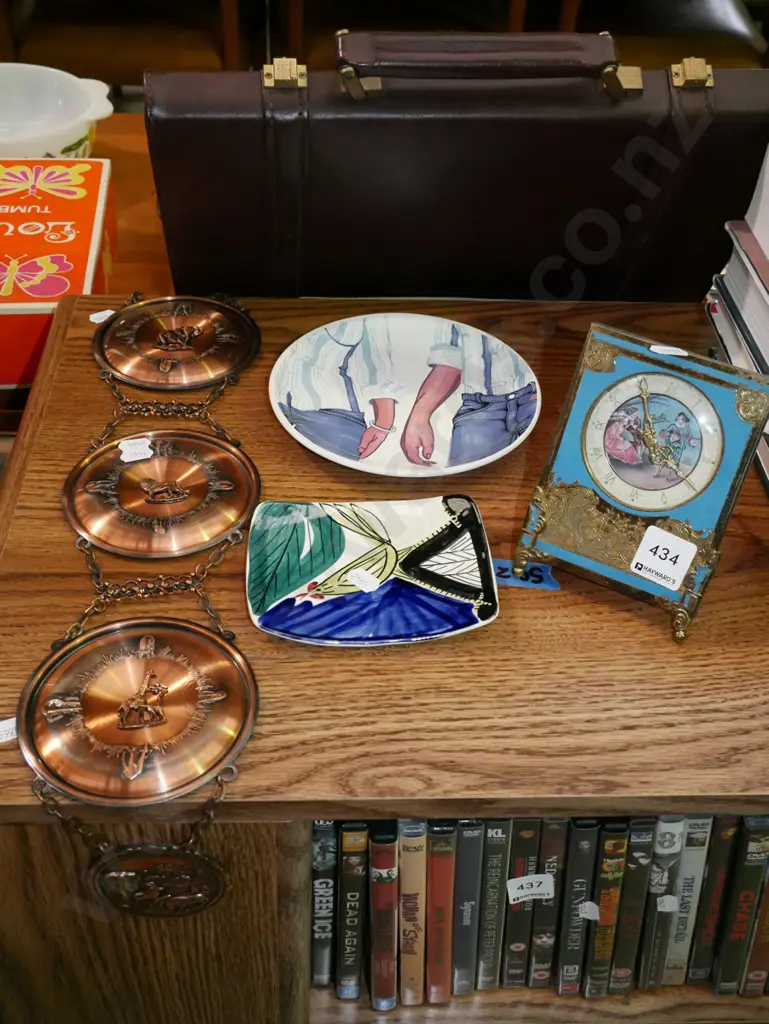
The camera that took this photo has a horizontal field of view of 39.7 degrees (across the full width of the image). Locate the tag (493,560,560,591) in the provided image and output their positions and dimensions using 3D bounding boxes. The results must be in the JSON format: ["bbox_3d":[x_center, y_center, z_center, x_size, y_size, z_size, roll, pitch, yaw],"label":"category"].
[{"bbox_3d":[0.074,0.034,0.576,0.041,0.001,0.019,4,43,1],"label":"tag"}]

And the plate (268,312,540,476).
[{"bbox_3d":[0.013,-0.067,0.633,0.159,0.021,0.159,1,43,-4],"label":"plate"}]

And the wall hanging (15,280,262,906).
[{"bbox_3d":[-0.127,0.015,0.631,0.112,0.092,0.430,-1,43,-5],"label":"wall hanging"}]

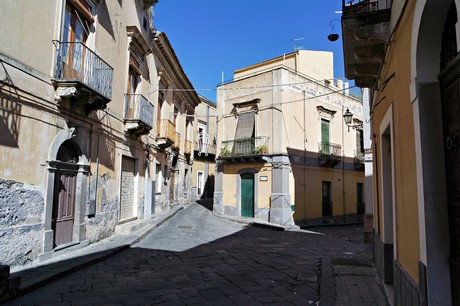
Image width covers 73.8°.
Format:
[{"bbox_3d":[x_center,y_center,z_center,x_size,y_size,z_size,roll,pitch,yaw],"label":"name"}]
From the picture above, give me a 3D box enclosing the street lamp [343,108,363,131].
[{"bbox_3d":[4.718,-1.271,11.800,0.720,0.880,0.380,-3,-7,38],"label":"street lamp"}]

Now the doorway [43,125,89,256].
[{"bbox_3d":[-4.358,0.912,8.199,0.331,3.082,1.978,1,-5,3],"label":"doorway"}]

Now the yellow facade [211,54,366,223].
[{"bbox_3d":[4.982,-0.720,22.656,11.880,10.477,5.362,6,-7,-44],"label":"yellow facade"}]

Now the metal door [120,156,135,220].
[{"bbox_3d":[-4.248,1.418,12.417,0.092,2.429,1.716,1,-5,3],"label":"metal door"}]

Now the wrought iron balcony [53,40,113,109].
[{"bbox_3d":[-3.880,-1.813,8.171,0.676,1.573,1.817,1,-5,3],"label":"wrought iron balcony"}]

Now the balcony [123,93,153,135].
[{"bbox_3d":[-3.706,-1.403,12.521,0.644,1.532,1.702,1,-5,3],"label":"balcony"}]

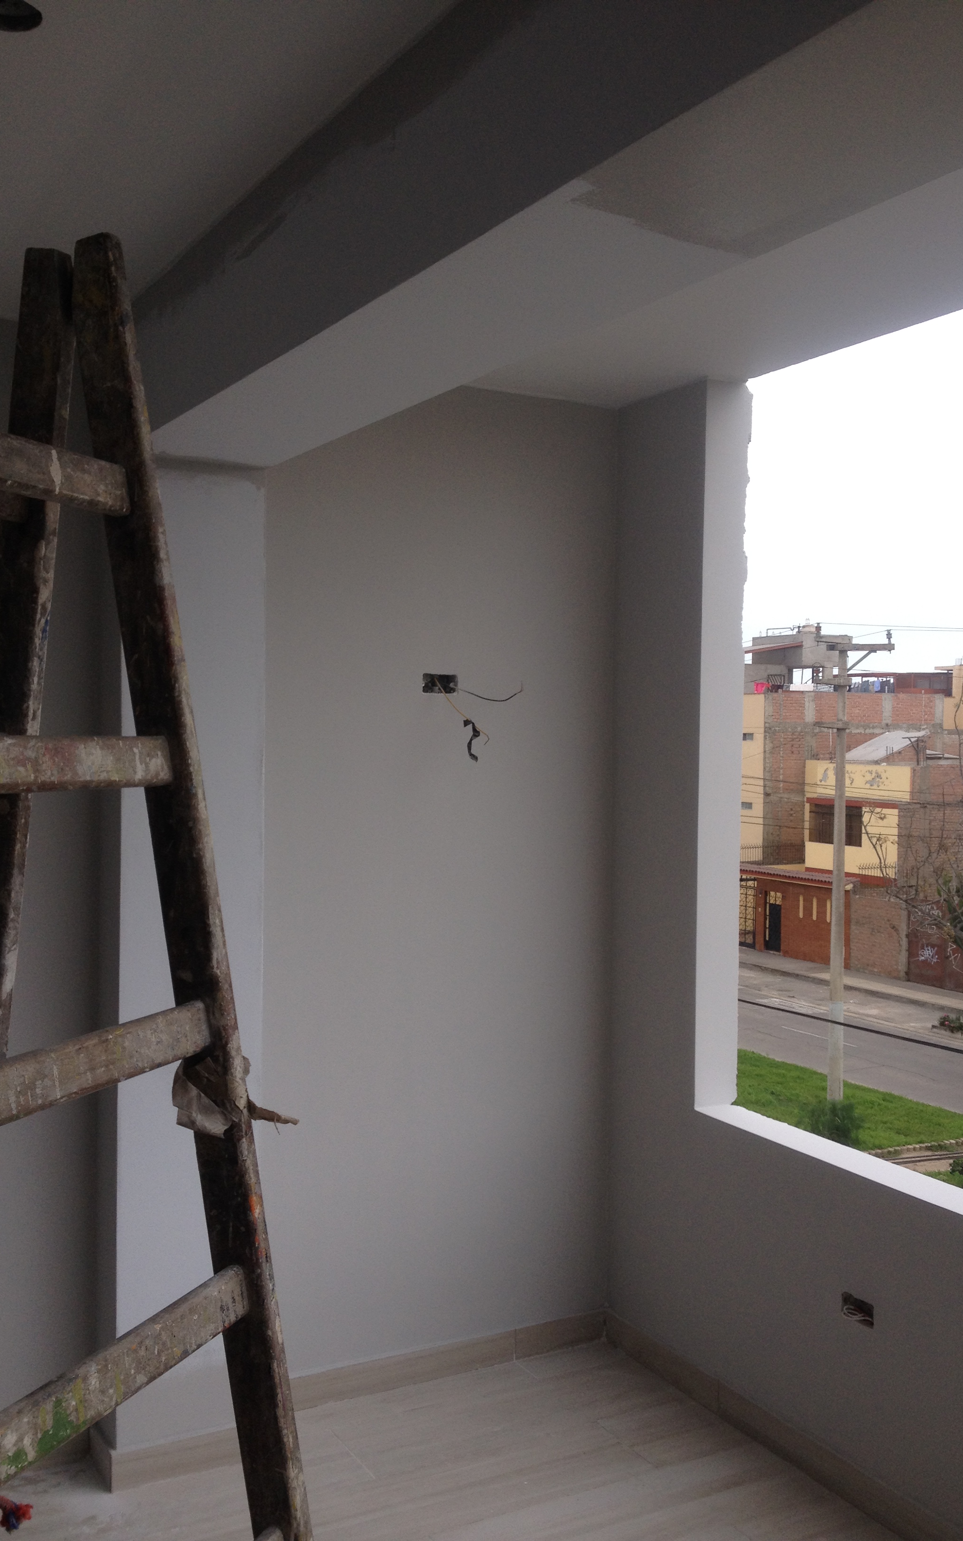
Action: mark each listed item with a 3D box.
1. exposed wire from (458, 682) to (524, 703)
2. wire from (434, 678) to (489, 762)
[{"bbox_3d":[0.029,-0.200,3.996,0.166,0.057,0.070,-1,3,-30],"label":"exposed wire"},{"bbox_3d":[-0.044,-0.127,3.951,0.128,0.212,0.080,-1,3,-30],"label":"wire"}]

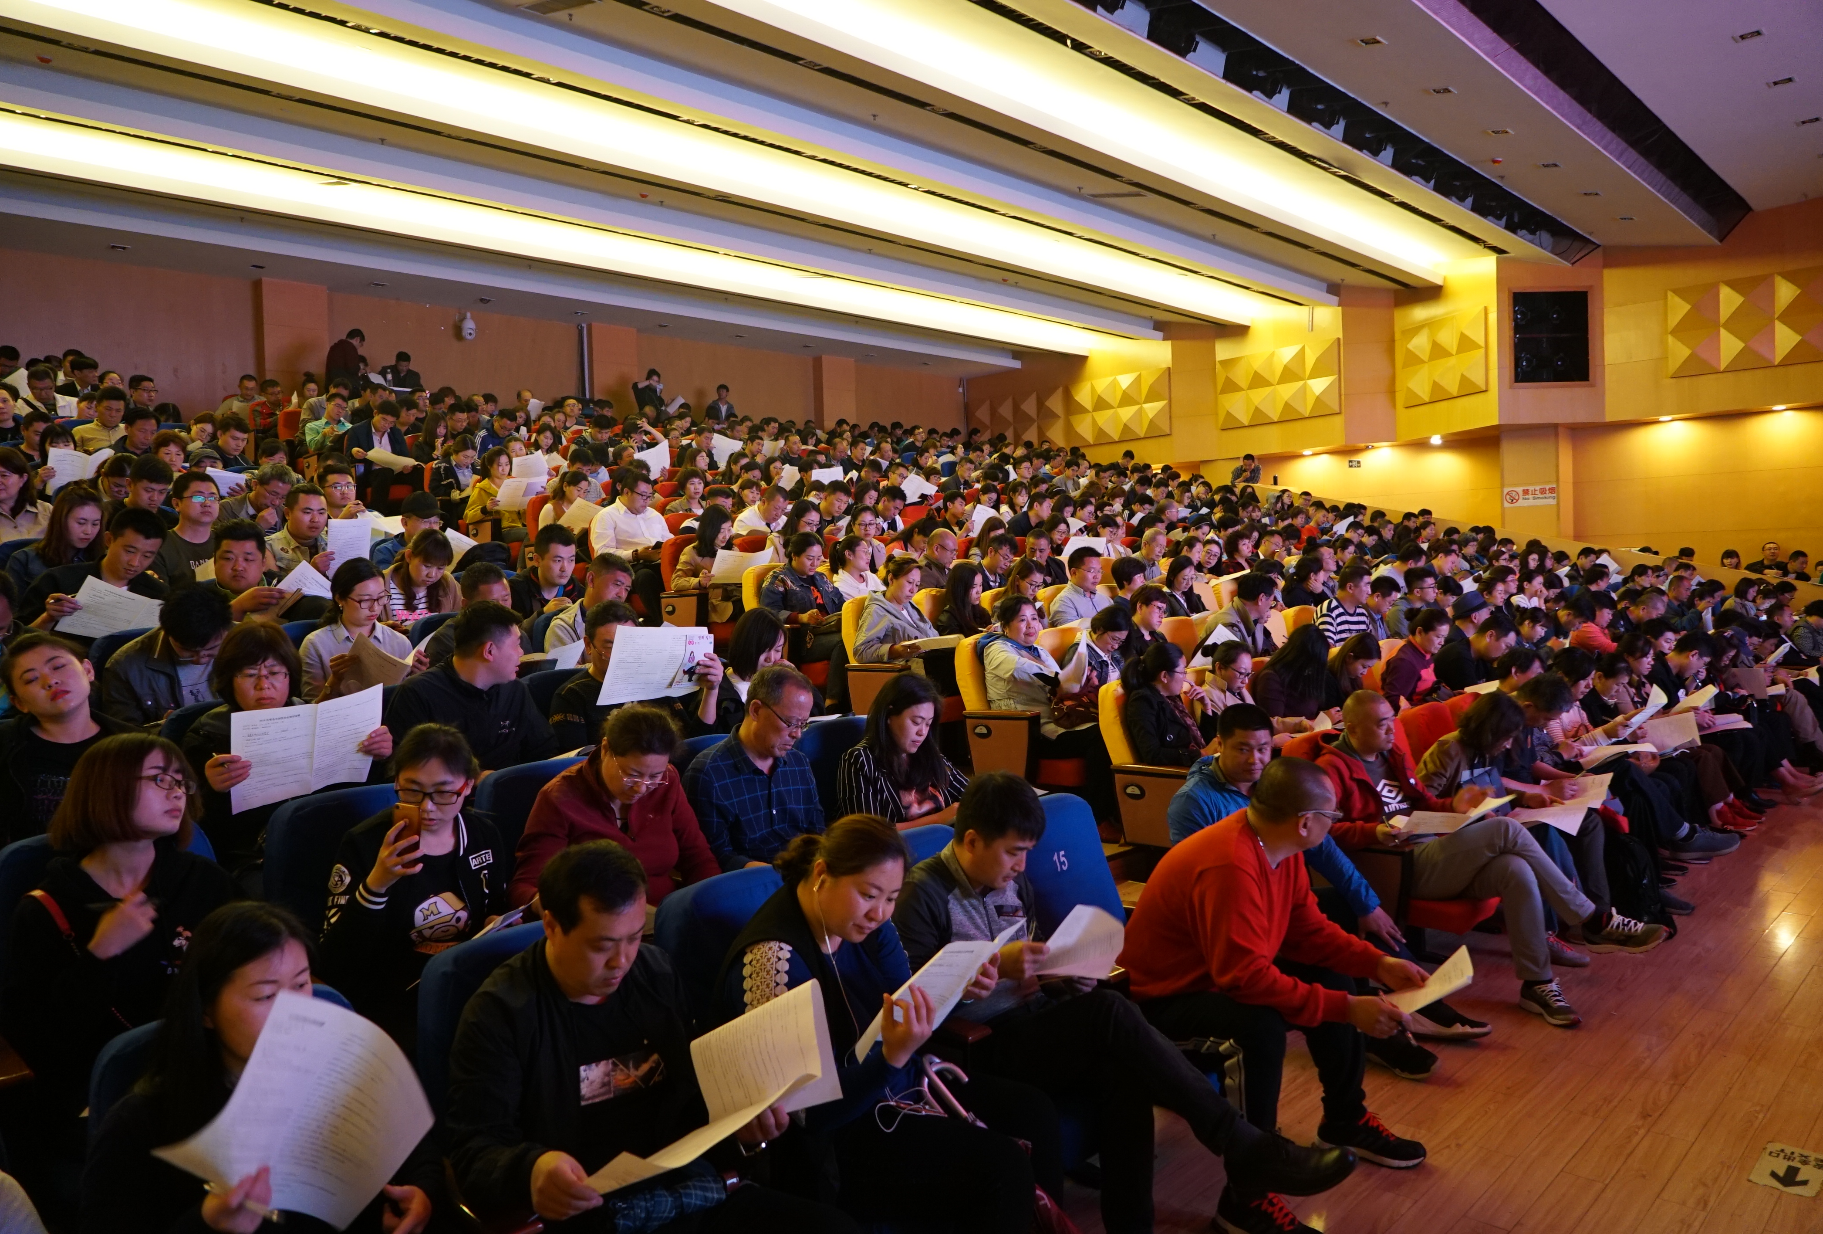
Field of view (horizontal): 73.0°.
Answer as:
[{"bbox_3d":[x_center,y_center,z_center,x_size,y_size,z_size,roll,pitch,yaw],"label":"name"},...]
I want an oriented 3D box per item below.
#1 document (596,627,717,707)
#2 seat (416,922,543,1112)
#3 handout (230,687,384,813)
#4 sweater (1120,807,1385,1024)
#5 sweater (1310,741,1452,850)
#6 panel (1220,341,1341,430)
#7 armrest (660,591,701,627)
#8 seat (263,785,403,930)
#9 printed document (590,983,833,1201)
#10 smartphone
[{"bbox_3d":[-0.920,0.179,4.425,0.030,0.297,0.420,16,9,43],"label":"document"},{"bbox_3d":[-0.640,1.165,2.482,0.640,1.000,0.560,0,3,44],"label":"seat"},{"bbox_3d":[-1.469,0.322,2.990,0.375,0.285,0.060,-4,32,-41],"label":"handout"},{"bbox_3d":[0.839,0.732,3.080,0.580,0.510,0.480,-1,3,33],"label":"sweater"},{"bbox_3d":[1.959,0.761,5.122,0.500,0.560,0.430,-3,3,-34],"label":"sweater"},{"bbox_3d":[6.237,-3.964,21.070,0.200,1.220,2.450,-3,3,-36],"label":"panel"},{"bbox_3d":[-1.312,0.006,7.268,0.460,0.310,0.075,0,3,45],"label":"armrest"},{"bbox_3d":[-1.310,0.968,3.163,0.640,1.000,0.560,0,3,44],"label":"seat"},{"bbox_3d":[-0.312,0.735,1.950,0.380,0.220,0.120,-23,44,-35],"label":"printed document"},{"bbox_3d":[-0.973,0.421,2.380,0.067,0.138,0.009,-2,15,-9],"label":"smartphone"}]

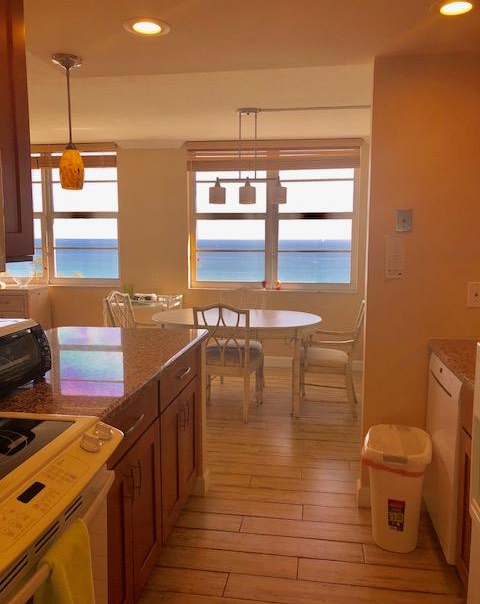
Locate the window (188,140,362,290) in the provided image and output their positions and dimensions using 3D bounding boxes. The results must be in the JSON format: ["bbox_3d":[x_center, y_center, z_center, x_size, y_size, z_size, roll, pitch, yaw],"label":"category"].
[{"bbox_3d":[0.351,-0.923,5.639,1.850,1.620,0.120,1,7,9],"label":"window"}]

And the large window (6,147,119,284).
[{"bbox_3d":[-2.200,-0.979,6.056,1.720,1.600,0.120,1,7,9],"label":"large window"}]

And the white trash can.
[{"bbox_3d":[0.754,0.886,2.482,0.300,0.500,0.370,3,7,20],"label":"white trash can"}]

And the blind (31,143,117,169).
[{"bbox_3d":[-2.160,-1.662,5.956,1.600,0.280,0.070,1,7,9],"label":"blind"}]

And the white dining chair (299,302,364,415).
[{"bbox_3d":[0.758,0.435,4.348,0.580,0.940,0.550,2,7,15],"label":"white dining chair"}]

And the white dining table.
[{"bbox_3d":[-0.037,0.502,4.530,1.470,0.760,1.070,1,7,9],"label":"white dining table"}]

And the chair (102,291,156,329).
[{"bbox_3d":[-0.827,0.394,4.658,0.580,0.940,0.550,1,7,9],"label":"chair"}]

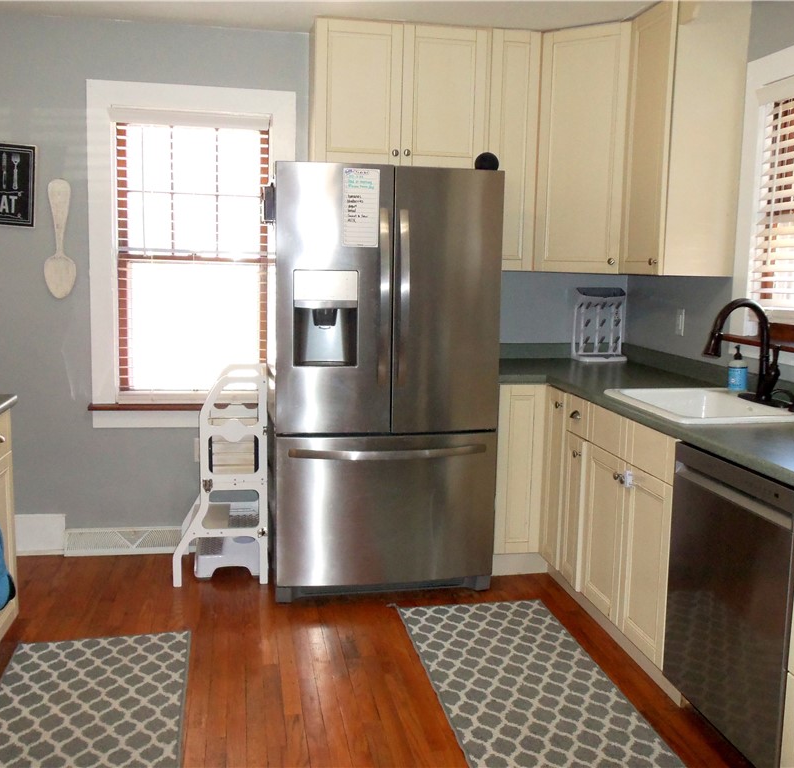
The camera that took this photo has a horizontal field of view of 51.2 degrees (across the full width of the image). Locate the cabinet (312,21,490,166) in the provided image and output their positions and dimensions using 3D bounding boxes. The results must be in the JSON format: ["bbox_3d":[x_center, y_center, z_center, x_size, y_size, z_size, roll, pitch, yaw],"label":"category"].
[{"bbox_3d":[-0.003,-1.284,3.785,0.763,0.613,0.337,0,8,-11],"label":"cabinet"}]

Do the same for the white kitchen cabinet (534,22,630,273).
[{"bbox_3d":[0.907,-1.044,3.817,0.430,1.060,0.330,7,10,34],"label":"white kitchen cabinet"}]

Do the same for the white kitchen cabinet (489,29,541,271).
[{"bbox_3d":[0.488,-1.067,3.910,0.244,1.058,0.337,0,8,-11],"label":"white kitchen cabinet"}]

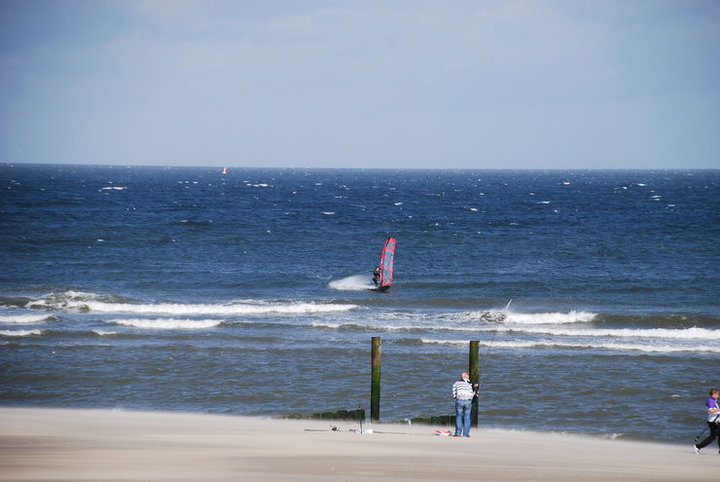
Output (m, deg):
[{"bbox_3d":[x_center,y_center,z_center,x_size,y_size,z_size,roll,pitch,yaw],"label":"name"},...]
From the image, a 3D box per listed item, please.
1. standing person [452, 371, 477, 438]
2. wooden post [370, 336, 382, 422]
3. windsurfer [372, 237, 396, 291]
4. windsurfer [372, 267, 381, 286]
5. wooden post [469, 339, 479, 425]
[{"bbox_3d":[2.810,4.376,104.500,0.540,1.750,0.450,1,1,30],"label":"standing person"},{"bbox_3d":[0.463,3.937,111.000,0.250,2.400,0.250,0,1,0],"label":"wooden post"},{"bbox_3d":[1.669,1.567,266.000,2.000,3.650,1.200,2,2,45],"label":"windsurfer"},{"bbox_3d":[1.138,2.418,266.000,0.600,1.380,0.550,1,1,30],"label":"windsurfer"},{"bbox_3d":[3.168,3.979,108.500,0.250,2.420,0.250,0,1,0],"label":"wooden post"}]

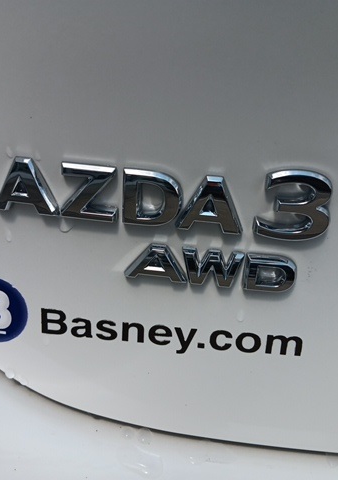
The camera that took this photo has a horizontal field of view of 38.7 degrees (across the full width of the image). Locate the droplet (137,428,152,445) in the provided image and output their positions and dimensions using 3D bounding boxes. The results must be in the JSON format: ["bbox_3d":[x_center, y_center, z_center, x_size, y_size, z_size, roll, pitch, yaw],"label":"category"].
[{"bbox_3d":[-0.012,0.096,0.234,0.007,0.007,0.003,6,19,5],"label":"droplet"}]

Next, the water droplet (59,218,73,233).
[{"bbox_3d":[-0.045,-0.006,0.213,0.006,0.006,0.003,6,19,5],"label":"water droplet"}]

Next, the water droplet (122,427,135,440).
[{"bbox_3d":[-0.020,0.094,0.235,0.007,0.007,0.003,6,19,5],"label":"water droplet"}]

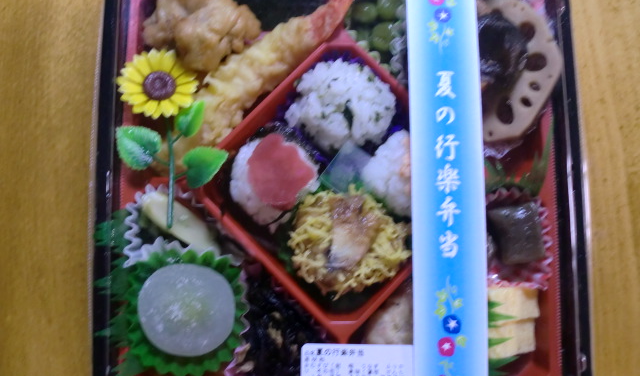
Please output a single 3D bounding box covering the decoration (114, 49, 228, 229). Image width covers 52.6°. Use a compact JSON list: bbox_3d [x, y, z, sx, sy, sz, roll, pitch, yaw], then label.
[{"bbox_3d":[-0.073,-0.024,0.319,0.055,0.018,0.088,-2,83,0],"label":"decoration"}]

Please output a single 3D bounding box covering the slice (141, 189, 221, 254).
[{"bbox_3d":[-0.069,0.018,0.324,0.050,0.010,0.017,43,85,5],"label":"slice"}]

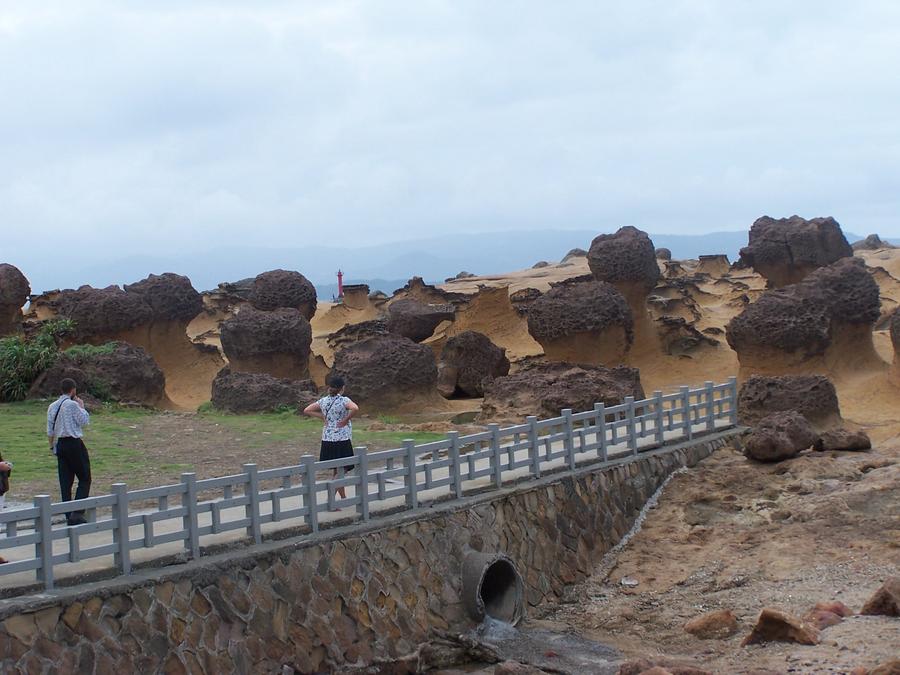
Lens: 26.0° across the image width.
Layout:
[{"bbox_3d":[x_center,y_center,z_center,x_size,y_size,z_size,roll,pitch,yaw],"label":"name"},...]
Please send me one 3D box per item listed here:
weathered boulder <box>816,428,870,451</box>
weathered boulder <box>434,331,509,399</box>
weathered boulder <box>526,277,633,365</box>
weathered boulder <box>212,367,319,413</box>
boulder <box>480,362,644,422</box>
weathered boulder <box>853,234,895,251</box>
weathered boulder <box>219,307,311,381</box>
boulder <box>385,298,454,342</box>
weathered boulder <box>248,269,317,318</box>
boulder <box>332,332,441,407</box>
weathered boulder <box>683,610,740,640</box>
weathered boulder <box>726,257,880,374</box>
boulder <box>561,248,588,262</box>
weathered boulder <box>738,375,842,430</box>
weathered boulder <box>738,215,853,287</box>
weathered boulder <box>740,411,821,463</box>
[{"bbox_3d":[6.562,1.722,32.600,0.936,0.373,0.609,-3,1,11],"label":"weathered boulder"},{"bbox_3d":[0.560,0.644,46.500,1.730,1.570,1.600,-3,1,0],"label":"weathered boulder"},{"bbox_3d":[2.789,-0.366,42.000,2.237,1.857,1.969,-3,1,4],"label":"weathered boulder"},{"bbox_3d":[-4.281,1.223,45.000,2.440,1.070,1.800,-3,1,0],"label":"weathered boulder"},{"bbox_3d":[2.152,1.052,37.300,3.074,1.090,1.845,-3,1,3],"label":"boulder"},{"bbox_3d":[18.460,-4.141,85.000,1.831,0.697,1.373,-3,1,12],"label":"weathered boulder"},{"bbox_3d":[-4.235,0.115,45.000,2.081,1.645,1.831,-3,1,-5],"label":"weathered boulder"},{"bbox_3d":[-0.772,-0.445,51.000,1.740,1.120,1.400,-3,1,0],"label":"boulder"},{"bbox_3d":[-4.209,-1.081,49.000,1.709,1.346,1.538,-3,1,-5],"label":"weathered boulder"},{"bbox_3d":[-1.478,0.767,44.000,2.390,1.620,2.100,-3,1,0],"label":"boulder"},{"bbox_3d":[3.139,3.459,23.500,0.661,0.297,0.496,-3,1,7],"label":"weathered boulder"},{"bbox_3d":[7.795,-0.485,43.000,3.330,2.520,2.800,-3,1,0],"label":"weathered boulder"},{"bbox_3d":[5.427,-3.574,85.000,1.257,0.610,1.069,-3,1,4],"label":"boulder"},{"bbox_3d":[6.199,1.183,35.500,1.874,0.999,1.500,-3,1,10],"label":"weathered boulder"},{"bbox_3d":[8.859,-2.231,50.000,2.860,1.790,2.400,-3,1,0],"label":"weathered boulder"},{"bbox_3d":[5.780,1.726,34.000,1.330,0.880,1.100,-3,1,0],"label":"weathered boulder"}]

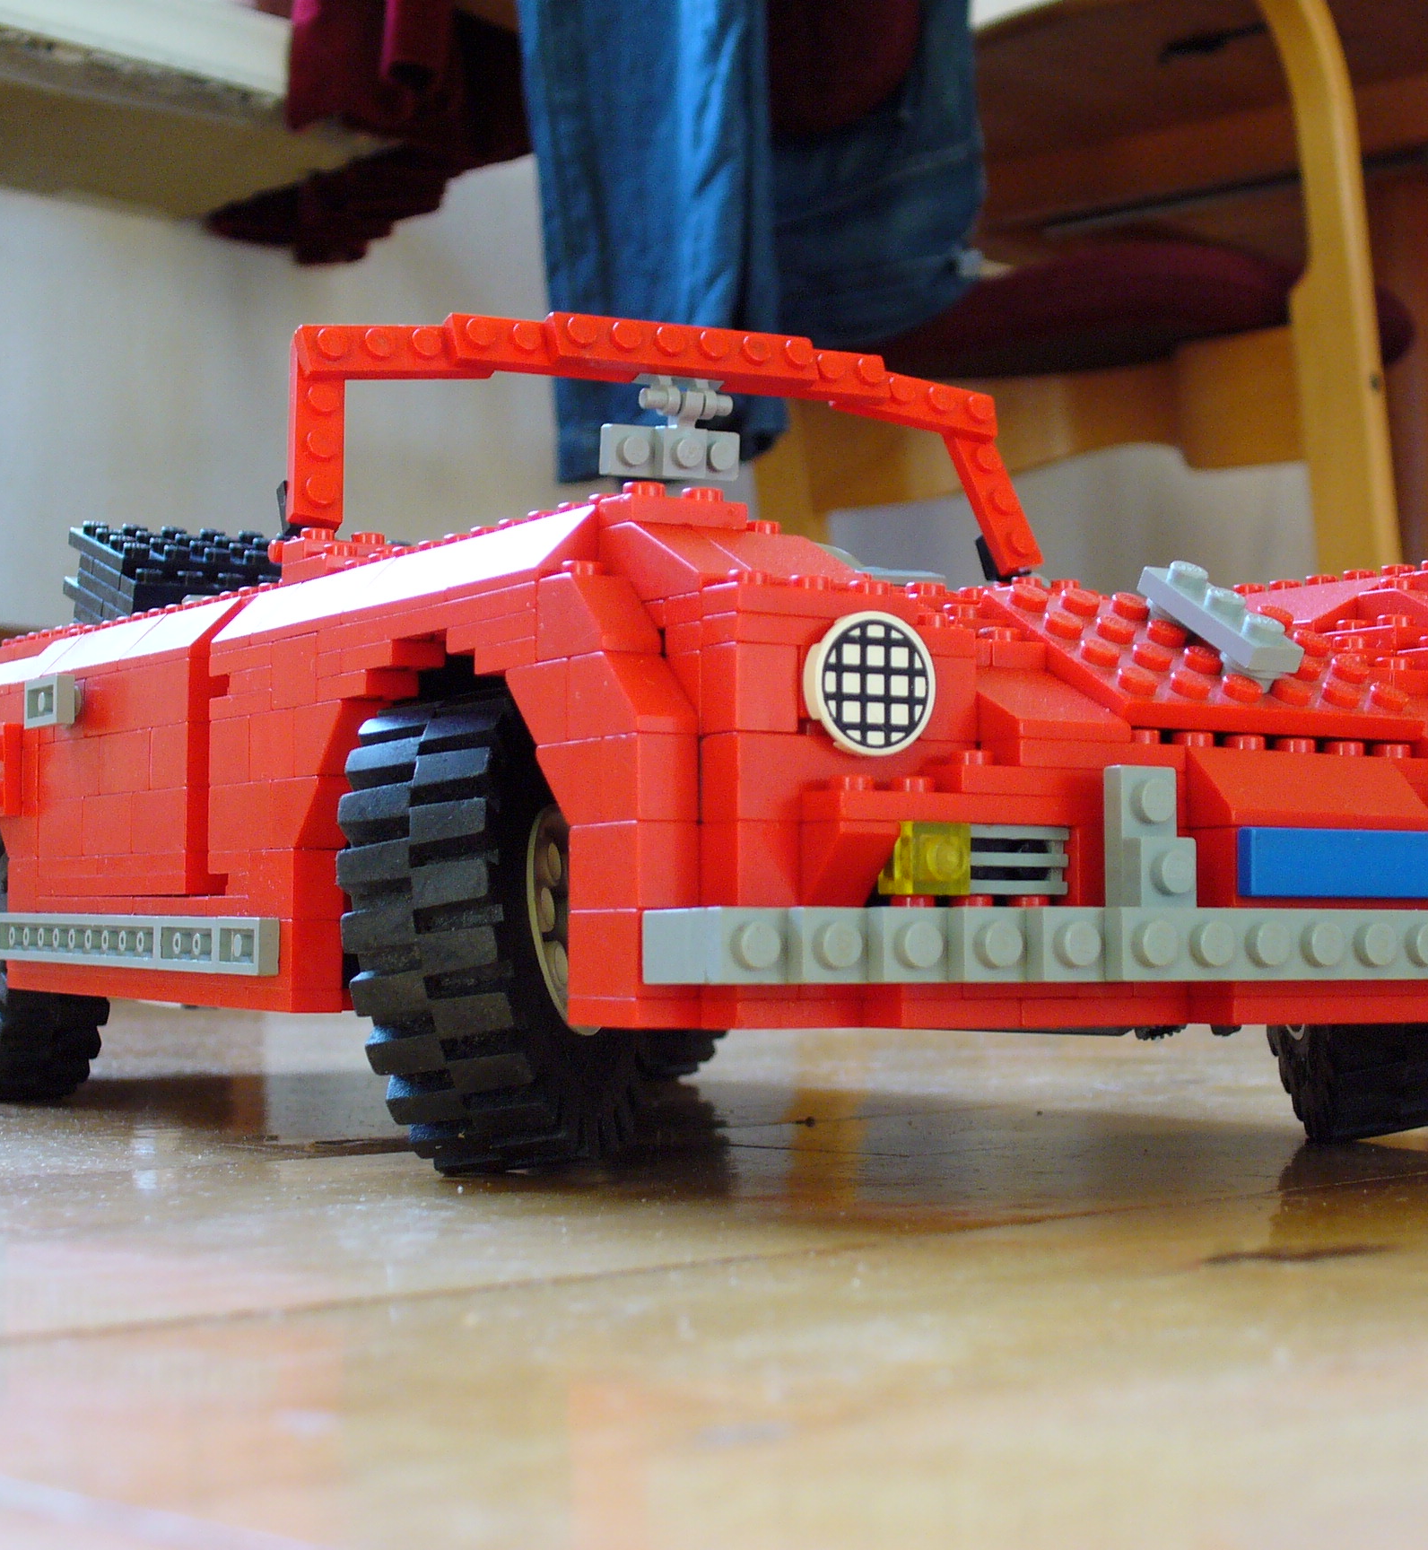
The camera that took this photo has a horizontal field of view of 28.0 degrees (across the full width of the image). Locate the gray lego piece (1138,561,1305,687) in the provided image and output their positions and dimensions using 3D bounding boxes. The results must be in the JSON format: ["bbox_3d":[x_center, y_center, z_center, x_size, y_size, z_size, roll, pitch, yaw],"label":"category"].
[{"bbox_3d":[0.062,-0.018,0.353,0.008,0.008,0.024,2,26,-30],"label":"gray lego piece"}]

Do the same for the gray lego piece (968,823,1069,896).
[{"bbox_3d":[0.033,0.010,0.323,0.016,0.008,0.003,2,-3,-31],"label":"gray lego piece"}]

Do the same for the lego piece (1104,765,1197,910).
[{"bbox_3d":[0.049,0.007,0.319,0.008,0.016,0.008,2,-3,-31],"label":"lego piece"}]

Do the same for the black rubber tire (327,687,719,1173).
[{"bbox_3d":[-0.029,0.021,0.380,0.020,0.062,0.062,-10,-5,13],"label":"black rubber tire"}]

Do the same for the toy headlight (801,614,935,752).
[{"bbox_3d":[0.017,-0.010,0.318,0.016,0.016,0.003,2,-3,-31],"label":"toy headlight"}]

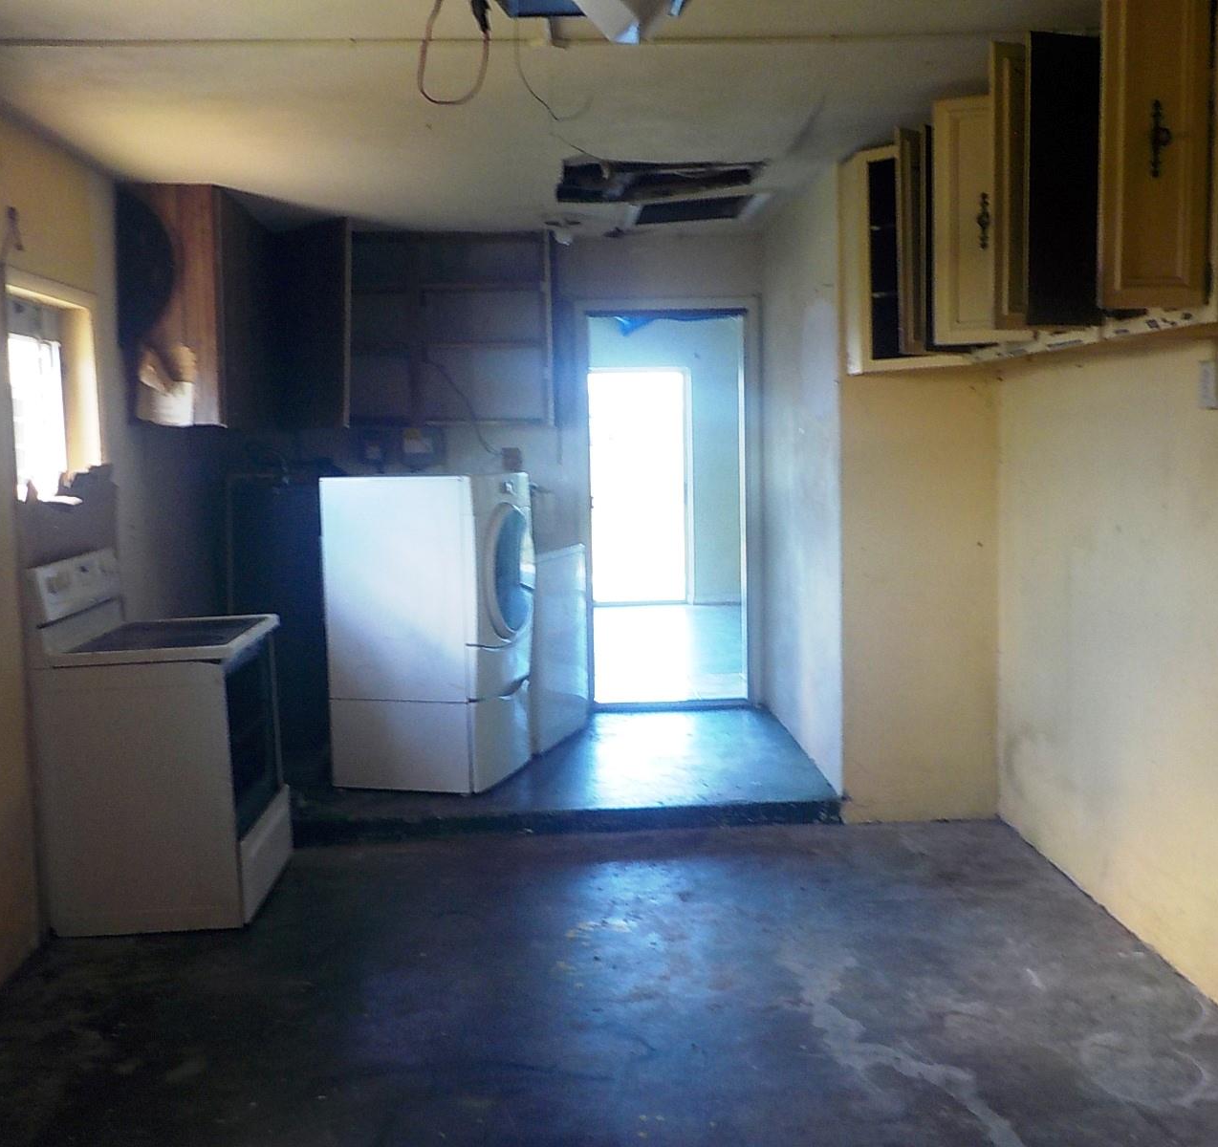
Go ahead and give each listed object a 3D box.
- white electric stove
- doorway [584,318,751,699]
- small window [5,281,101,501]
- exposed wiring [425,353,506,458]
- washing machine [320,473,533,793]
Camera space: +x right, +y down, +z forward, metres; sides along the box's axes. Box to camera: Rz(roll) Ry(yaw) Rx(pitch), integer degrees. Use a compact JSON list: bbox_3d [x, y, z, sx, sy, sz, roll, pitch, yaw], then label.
[{"bbox_3d":[-1.508,0.528,4.604,0.660,1.180,0.765,-2,6,-3],"label":"white electric stove"},{"bbox_3d":[0.315,-0.327,7.013,0.840,2.070,0.130,-2,6,-3],"label":"doorway"},{"bbox_3d":[-1.881,-0.574,4.401,0.120,0.690,0.770,-2,6,-3],"label":"small window"},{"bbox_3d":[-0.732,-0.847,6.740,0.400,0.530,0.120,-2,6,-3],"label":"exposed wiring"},{"bbox_3d":[-0.726,0.223,5.706,0.720,1.290,0.685,0,6,16],"label":"washing machine"}]

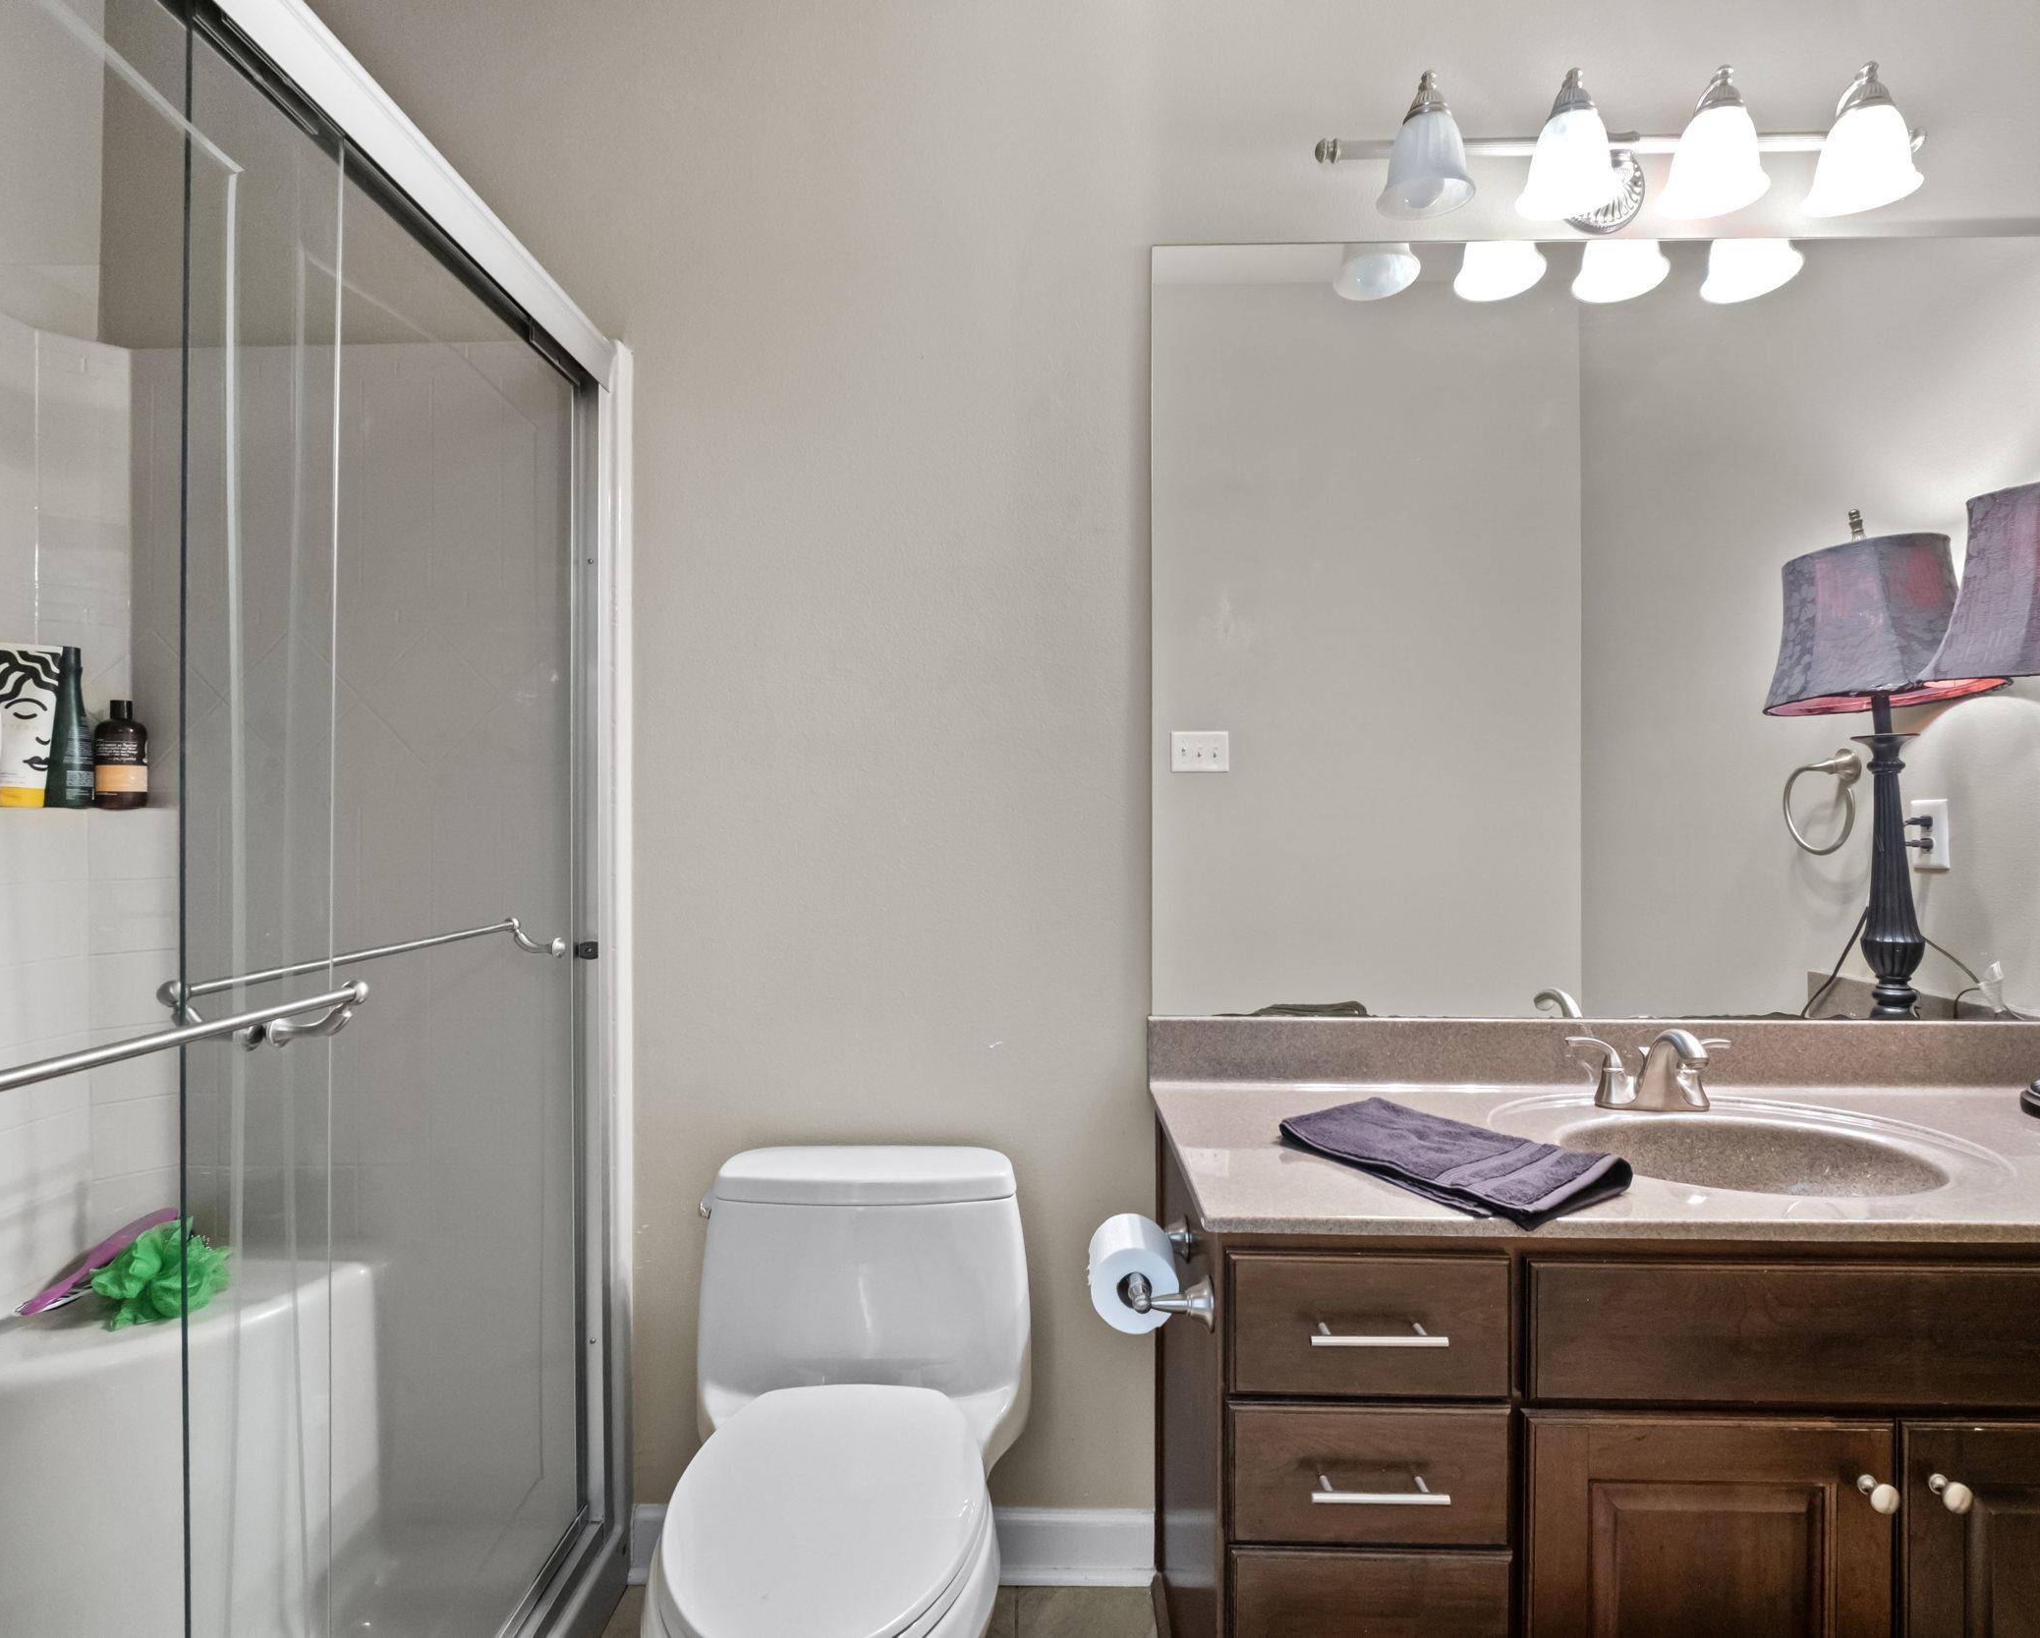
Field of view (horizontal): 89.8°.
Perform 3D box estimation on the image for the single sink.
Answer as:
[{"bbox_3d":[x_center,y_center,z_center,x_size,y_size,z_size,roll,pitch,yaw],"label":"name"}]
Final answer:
[{"bbox_3d":[0.915,0.482,1.291,0.430,0.135,0.315,0,0,1],"label":"single sink"}]

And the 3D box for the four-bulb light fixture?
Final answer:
[{"bbox_3d":[0.890,-0.999,1.508,0.896,0.187,0.190,0,0,1],"label":"four-bulb light fixture"}]

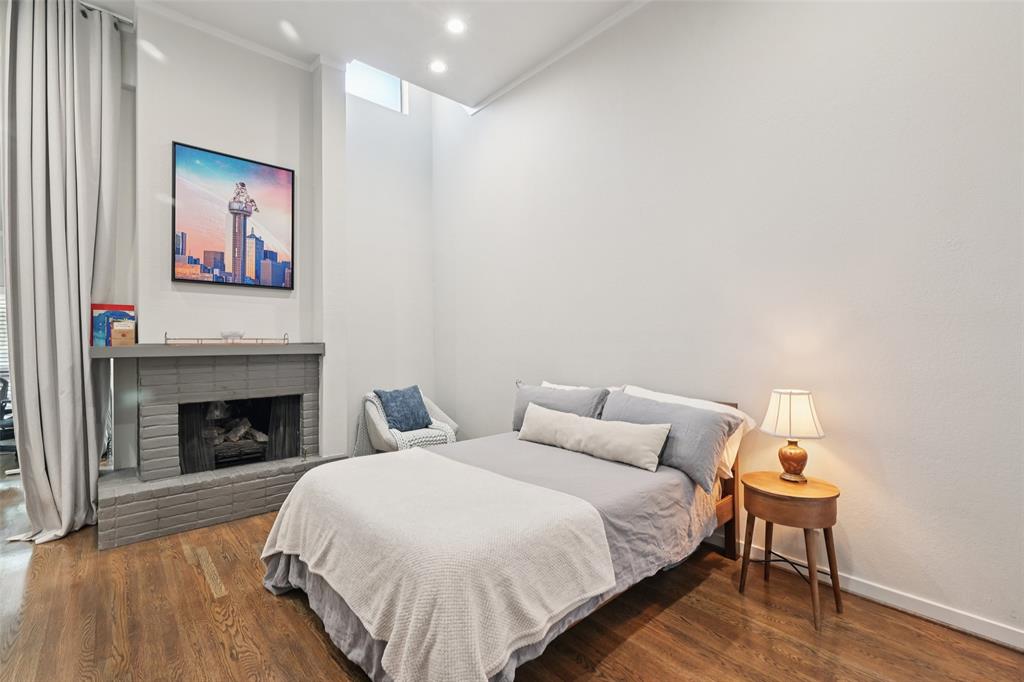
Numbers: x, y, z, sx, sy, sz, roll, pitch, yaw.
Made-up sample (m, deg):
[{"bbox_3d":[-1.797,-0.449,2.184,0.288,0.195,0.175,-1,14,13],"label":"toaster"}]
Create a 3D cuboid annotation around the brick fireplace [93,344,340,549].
[{"bbox_3d":[-2.074,0.643,3.218,1.549,1.251,0.457,0,0,-41],"label":"brick fireplace"}]

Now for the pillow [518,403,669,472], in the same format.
[{"bbox_3d":[0.488,0.576,2.738,0.140,0.330,1.060,26,-17,-39],"label":"pillow"}]

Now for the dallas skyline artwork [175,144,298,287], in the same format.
[{"bbox_3d":[-2.155,-0.939,3.358,0.799,1.006,0.040,0,0,-41],"label":"dallas skyline artwork"}]

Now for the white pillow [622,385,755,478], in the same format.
[{"bbox_3d":[0.997,0.535,2.547,0.190,0.470,0.800,28,-18,-38],"label":"white pillow"}]

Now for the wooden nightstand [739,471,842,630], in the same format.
[{"bbox_3d":[1.340,0.974,2.054,0.360,0.572,0.400,0,0,-35],"label":"wooden nightstand"}]

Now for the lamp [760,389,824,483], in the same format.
[{"bbox_3d":[1.410,0.468,2.141,0.272,0.439,0.272,0,0,-41],"label":"lamp"}]

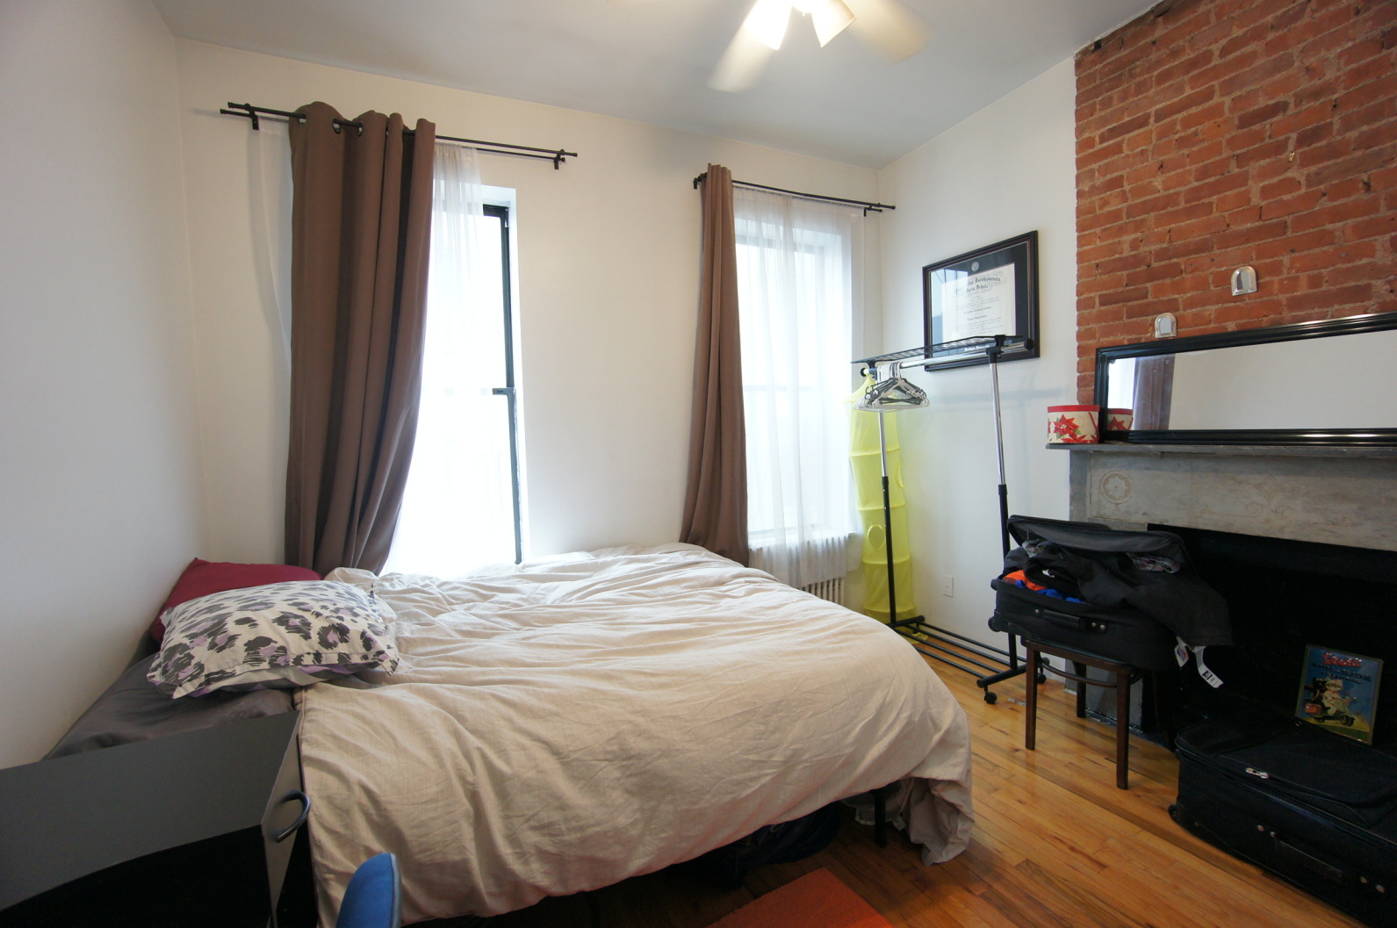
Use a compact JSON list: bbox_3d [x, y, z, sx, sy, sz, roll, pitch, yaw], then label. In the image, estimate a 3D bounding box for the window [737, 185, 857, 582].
[{"bbox_3d":[0.604,-0.424,3.498,0.902,2.324,0.102,-3,3,-23],"label":"window"}]

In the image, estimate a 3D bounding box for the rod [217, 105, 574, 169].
[{"bbox_3d":[-1.280,-1.469,2.662,1.435,0.095,0.114,-3,3,-23],"label":"rod"}]

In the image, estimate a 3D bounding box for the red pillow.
[{"bbox_3d":[-1.666,0.482,2.156,0.460,0.150,0.540,13,-3,-23],"label":"red pillow"}]

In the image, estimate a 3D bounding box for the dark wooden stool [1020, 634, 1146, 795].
[{"bbox_3d":[1.548,0.887,2.248,0.475,0.432,0.385,-4,4,-33],"label":"dark wooden stool"}]

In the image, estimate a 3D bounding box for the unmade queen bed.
[{"bbox_3d":[-0.615,0.835,1.968,2.197,0.699,1.651,-3,3,-23],"label":"unmade queen bed"}]

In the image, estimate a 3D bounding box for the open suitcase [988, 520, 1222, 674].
[{"bbox_3d":[1.505,0.445,2.163,0.457,0.445,0.673,-4,4,-33],"label":"open suitcase"}]

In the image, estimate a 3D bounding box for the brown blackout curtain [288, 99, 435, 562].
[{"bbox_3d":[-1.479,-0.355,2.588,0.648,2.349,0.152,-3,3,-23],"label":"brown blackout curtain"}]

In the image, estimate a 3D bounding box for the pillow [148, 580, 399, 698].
[{"bbox_3d":[-1.248,0.501,1.790,0.530,0.160,0.560,-5,19,-32],"label":"pillow"}]

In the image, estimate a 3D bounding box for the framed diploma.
[{"bbox_3d":[1.476,-0.835,3.123,0.030,0.610,0.740,-3,3,-23],"label":"framed diploma"}]

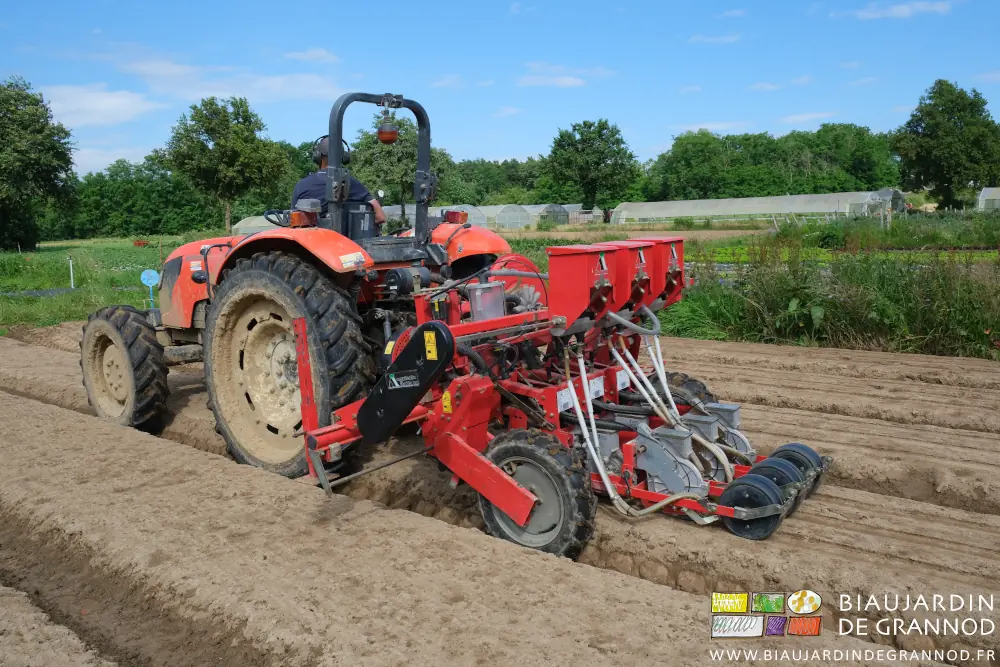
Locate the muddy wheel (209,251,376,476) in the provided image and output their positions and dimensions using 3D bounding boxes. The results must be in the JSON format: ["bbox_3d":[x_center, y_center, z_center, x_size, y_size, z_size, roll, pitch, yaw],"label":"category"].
[{"bbox_3d":[-1.359,0.249,4.660,1.490,1.490,0.290,5,10,37],"label":"muddy wheel"}]

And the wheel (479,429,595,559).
[{"bbox_3d":[0.157,0.779,3.543,0.665,0.665,0.150,8,13,38],"label":"wheel"}]

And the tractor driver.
[{"bbox_3d":[-1.283,-0.770,5.481,0.600,1.280,0.780,-8,10,-38],"label":"tractor driver"}]

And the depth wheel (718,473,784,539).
[{"bbox_3d":[1.115,0.769,3.315,0.275,0.275,0.105,8,13,38],"label":"depth wheel"}]

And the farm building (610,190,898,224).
[{"bbox_3d":[32.466,-16.527,98.000,36.000,3.300,9.000,7,12,32],"label":"farm building"}]

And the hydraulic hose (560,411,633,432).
[{"bbox_3d":[0.495,0.453,3.760,0.480,0.075,0.060,8,13,38],"label":"hydraulic hose"}]

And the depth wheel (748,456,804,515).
[{"bbox_3d":[1.334,0.743,3.620,0.285,0.285,0.100,5,11,37],"label":"depth wheel"}]

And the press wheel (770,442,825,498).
[{"bbox_3d":[1.558,0.729,3.974,0.285,0.285,0.120,5,10,37],"label":"press wheel"}]

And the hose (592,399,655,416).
[{"bbox_3d":[0.667,0.400,4.014,0.440,0.085,0.060,8,13,38],"label":"hose"}]

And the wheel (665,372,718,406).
[{"bbox_3d":[1.084,0.583,4.661,0.665,0.665,0.150,8,13,38],"label":"wheel"}]

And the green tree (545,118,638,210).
[{"bbox_3d":[12.948,-22.957,105.000,12.878,14.278,12.621,-1,8,0],"label":"green tree"}]

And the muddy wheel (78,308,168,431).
[{"bbox_3d":[-2.945,0.286,5.870,1.020,1.020,0.250,8,13,37],"label":"muddy wheel"}]

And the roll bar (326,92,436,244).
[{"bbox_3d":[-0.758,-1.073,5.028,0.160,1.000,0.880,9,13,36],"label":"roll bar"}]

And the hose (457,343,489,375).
[{"bbox_3d":[-0.139,0.127,3.800,0.170,0.160,0.090,5,10,37],"label":"hose"}]

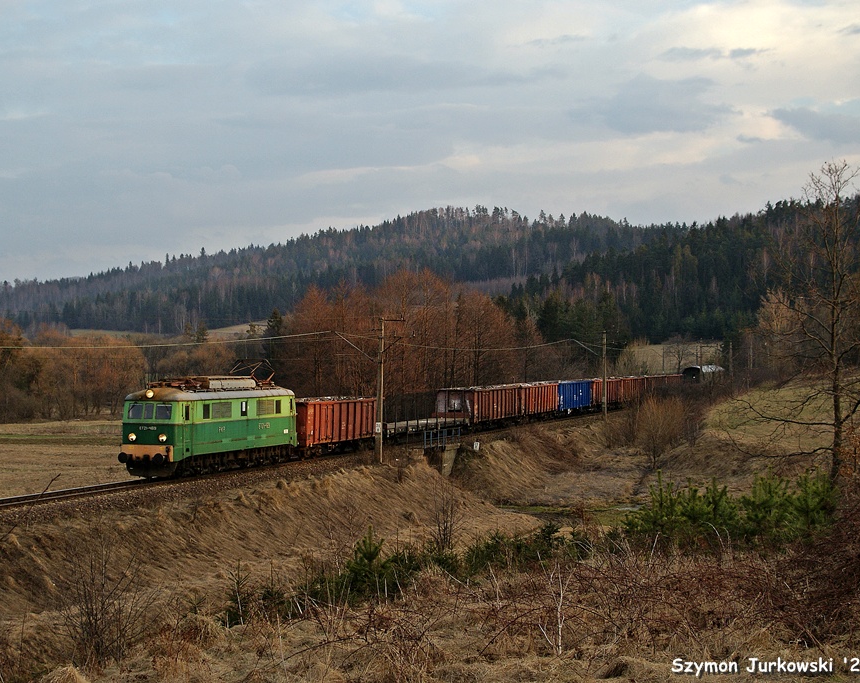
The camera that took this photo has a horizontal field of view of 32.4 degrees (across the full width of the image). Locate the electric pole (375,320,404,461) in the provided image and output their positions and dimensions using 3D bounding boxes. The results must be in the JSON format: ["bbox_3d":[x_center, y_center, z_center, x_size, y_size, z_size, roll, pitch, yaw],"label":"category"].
[{"bbox_3d":[-2.656,3.213,97.000,1.950,9.700,0.450,0,-1,19],"label":"electric pole"}]

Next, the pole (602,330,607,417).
[{"bbox_3d":[18.934,3.581,160.500,0.420,9.500,0.400,0,-1,19],"label":"pole"}]

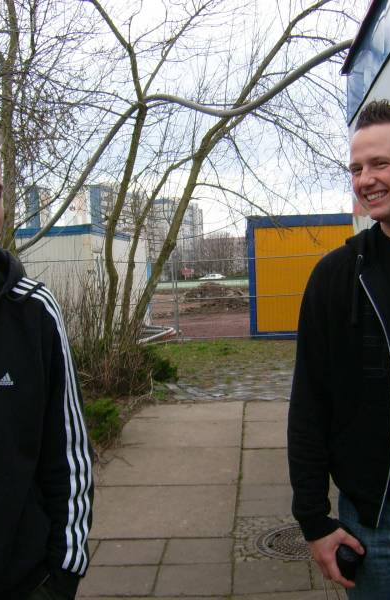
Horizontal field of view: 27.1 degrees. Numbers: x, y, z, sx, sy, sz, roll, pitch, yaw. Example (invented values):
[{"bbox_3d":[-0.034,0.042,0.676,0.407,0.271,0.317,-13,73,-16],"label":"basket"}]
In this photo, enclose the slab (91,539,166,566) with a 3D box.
[{"bbox_3d":[-0.376,1.465,4.607,0.395,0.060,0.410,-2,2,4],"label":"slab"}]

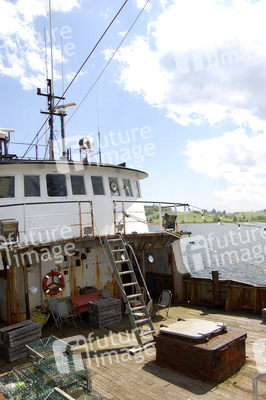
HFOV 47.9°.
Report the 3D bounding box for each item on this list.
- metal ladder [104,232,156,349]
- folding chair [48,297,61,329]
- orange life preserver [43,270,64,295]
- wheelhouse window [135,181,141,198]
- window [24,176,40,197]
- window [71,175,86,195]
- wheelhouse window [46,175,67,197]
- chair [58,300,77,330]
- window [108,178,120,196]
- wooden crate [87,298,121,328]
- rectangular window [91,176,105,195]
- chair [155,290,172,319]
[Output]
[{"bbox_3d":[-0.086,2.148,7.452,0.476,2.718,0.150,1,-35,-38],"label":"metal ladder"},{"bbox_3d":[-2.177,3.275,8.700,0.460,0.790,0.480,0,-5,-28],"label":"folding chair"},{"bbox_3d":[-2.448,2.591,9.300,0.720,0.740,0.110,1,-5,-38],"label":"orange life preserver"},{"bbox_3d":[0.179,-0.429,12.319,0.070,0.660,0.460,-11,-5,16],"label":"wheelhouse window"},{"bbox_3d":[-3.041,-0.424,9.048,0.460,0.660,0.070,-2,-10,-17],"label":"window"},{"bbox_3d":[-1.771,-0.466,9.656,0.460,0.660,0.070,-1,-11,-34],"label":"window"},{"bbox_3d":[-2.375,-0.449,9.397,0.620,0.742,0.060,-1,-13,-27],"label":"wheelhouse window"},{"bbox_3d":[-1.911,3.261,8.550,0.460,0.790,0.480,0,-5,-28],"label":"chair"},{"bbox_3d":[-0.680,-0.474,10.662,0.070,0.660,0.460,-14,-9,38],"label":"window"},{"bbox_3d":[-0.809,3.316,8.857,0.806,0.646,0.497,2,-6,-43],"label":"wooden crate"},{"bbox_3d":[-1.190,-0.475,10.114,0.460,0.660,0.070,0,-11,-43],"label":"rectangular window"},{"bbox_3d":[0.898,3.007,8.600,0.460,0.790,0.480,-5,-5,40],"label":"chair"}]

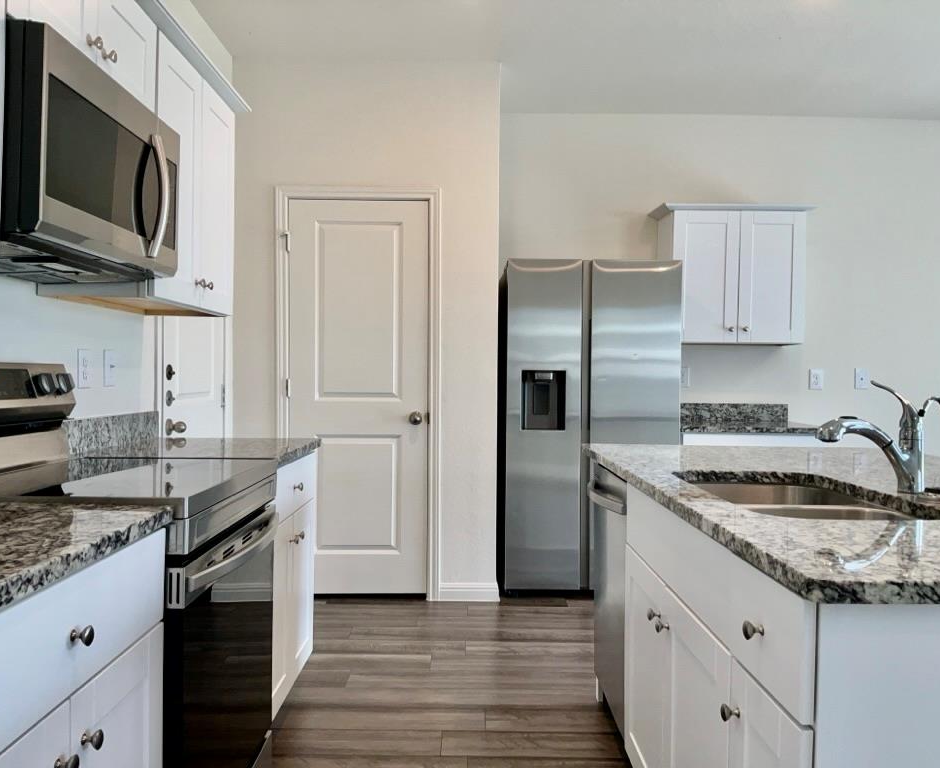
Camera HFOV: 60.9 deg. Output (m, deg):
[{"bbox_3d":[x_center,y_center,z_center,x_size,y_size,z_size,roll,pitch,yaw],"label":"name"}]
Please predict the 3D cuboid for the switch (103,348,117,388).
[{"bbox_3d":[-1.194,-0.050,2.645,0.010,0.117,0.080,1,0,0],"label":"switch"}]

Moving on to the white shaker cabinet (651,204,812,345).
[{"bbox_3d":[1.530,-0.620,4.693,0.855,0.780,0.384,1,0,0],"label":"white shaker cabinet"}]

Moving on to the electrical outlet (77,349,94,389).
[{"bbox_3d":[-1.194,-0.048,2.478,0.010,0.118,0.085,1,0,0],"label":"electrical outlet"}]

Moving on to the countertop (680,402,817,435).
[{"bbox_3d":[1.537,0.191,4.563,0.820,0.136,0.645,1,0,0],"label":"countertop"}]

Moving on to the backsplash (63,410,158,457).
[{"bbox_3d":[-1.190,0.158,2.658,0.022,0.102,0.733,1,0,0],"label":"backsplash"}]

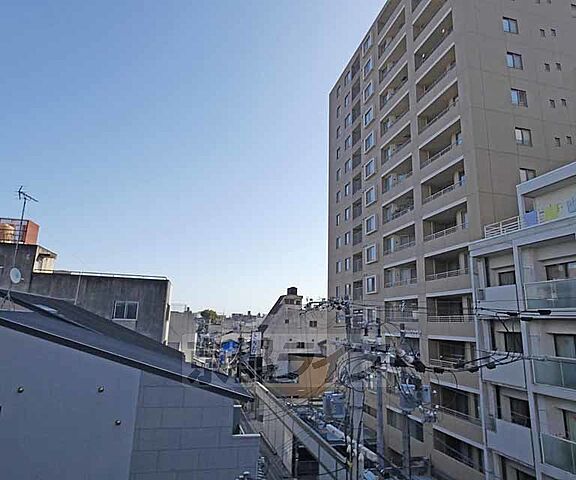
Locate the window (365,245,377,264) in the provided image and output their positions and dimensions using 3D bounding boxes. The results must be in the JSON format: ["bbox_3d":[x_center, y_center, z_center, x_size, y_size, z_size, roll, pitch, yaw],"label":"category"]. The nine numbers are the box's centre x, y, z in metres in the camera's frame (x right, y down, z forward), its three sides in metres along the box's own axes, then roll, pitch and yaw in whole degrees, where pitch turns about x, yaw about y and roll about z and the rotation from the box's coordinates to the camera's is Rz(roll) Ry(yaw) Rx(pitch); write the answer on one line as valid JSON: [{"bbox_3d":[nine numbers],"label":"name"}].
[{"bbox_3d":[8.071,1.475,33.494,0.150,1.450,1.856,5,-13,-14],"label":"window"}]

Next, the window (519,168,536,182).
[{"bbox_3d":[15.363,-3.866,22.104,1.270,1.250,0.170,5,-13,-13],"label":"window"}]

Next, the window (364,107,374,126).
[{"bbox_3d":[8.609,-13.126,37.066,0.200,1.630,2.050,5,-13,-13],"label":"window"}]

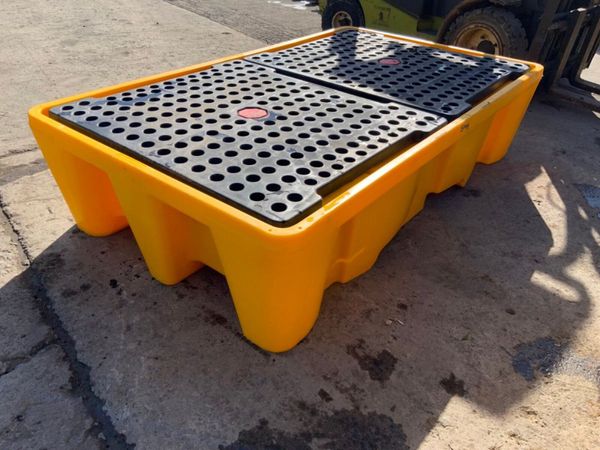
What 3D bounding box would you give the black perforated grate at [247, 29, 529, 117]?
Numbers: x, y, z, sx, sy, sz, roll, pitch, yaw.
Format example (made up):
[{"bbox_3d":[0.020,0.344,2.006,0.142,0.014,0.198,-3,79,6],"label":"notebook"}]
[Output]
[{"bbox_3d":[0.520,-0.909,2.901,1.250,0.045,1.097,26,39,30],"label":"black perforated grate"}]

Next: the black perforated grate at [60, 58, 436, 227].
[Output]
[{"bbox_3d":[-0.197,-0.442,2.130,1.250,0.045,1.107,26,39,30],"label":"black perforated grate"}]

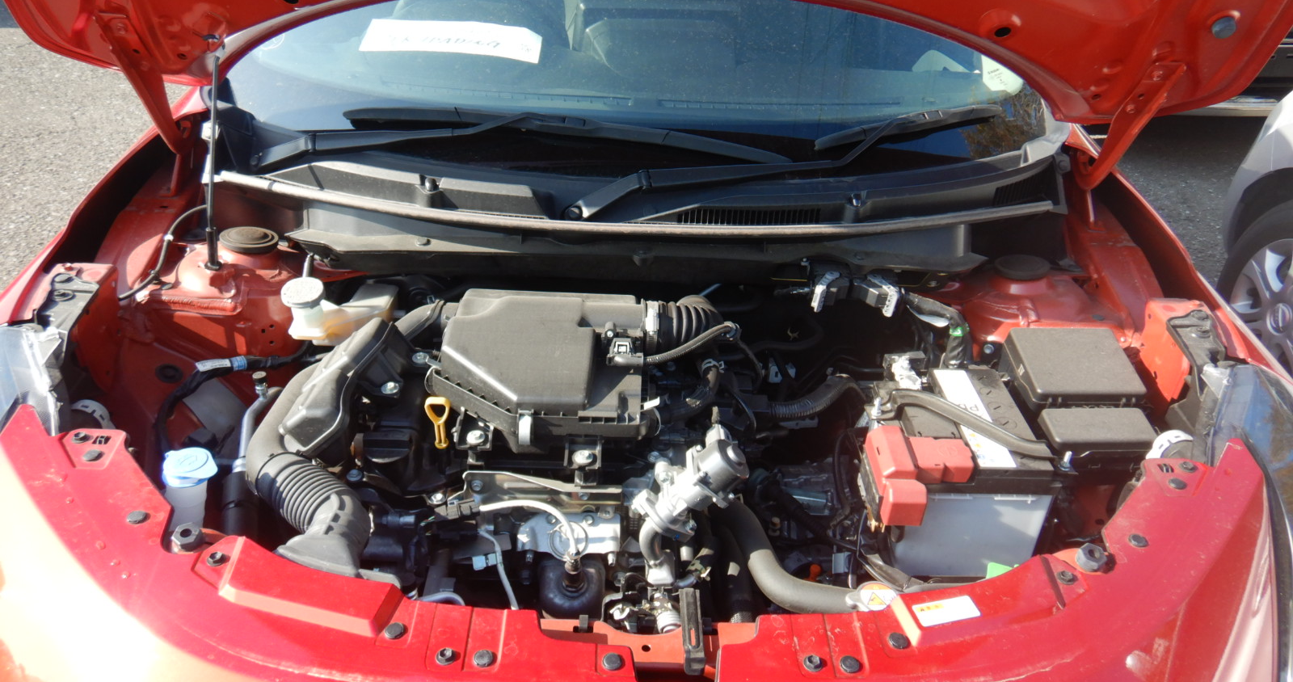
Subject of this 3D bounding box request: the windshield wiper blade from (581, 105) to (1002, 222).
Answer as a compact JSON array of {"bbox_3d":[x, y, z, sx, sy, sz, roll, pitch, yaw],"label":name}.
[{"bbox_3d":[0.240,-0.283,1.378,0.749,0.051,0.065,-16,66,-14],"label":"windshield wiper blade"}]

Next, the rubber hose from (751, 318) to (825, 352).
[{"bbox_3d":[0.201,-0.008,1.280,0.105,0.035,0.060,2,34,-2],"label":"rubber hose"}]

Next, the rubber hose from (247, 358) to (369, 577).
[{"bbox_3d":[-0.393,0.163,1.063,0.190,0.125,0.290,2,33,-2],"label":"rubber hose"}]

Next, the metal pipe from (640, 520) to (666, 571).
[{"bbox_3d":[0.006,0.235,1.030,0.031,0.052,0.042,2,33,-2],"label":"metal pipe"}]

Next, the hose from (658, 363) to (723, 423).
[{"bbox_3d":[0.053,0.066,1.100,0.075,0.050,0.065,2,34,-2],"label":"hose"}]

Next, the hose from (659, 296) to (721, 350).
[{"bbox_3d":[0.058,-0.023,1.175,0.087,0.072,0.090,2,33,-2],"label":"hose"}]

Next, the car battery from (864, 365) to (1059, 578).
[{"bbox_3d":[0.402,0.170,1.199,0.180,0.195,0.212,2,33,-2],"label":"car battery"}]

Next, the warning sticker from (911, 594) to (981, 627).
[{"bbox_3d":[0.283,0.255,0.846,0.058,0.002,0.027,-5,35,-12],"label":"warning sticker"}]

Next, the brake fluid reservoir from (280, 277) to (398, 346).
[{"bbox_3d":[-0.415,-0.053,1.230,0.138,0.090,0.120,2,34,-2],"label":"brake fluid reservoir"}]

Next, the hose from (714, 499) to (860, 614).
[{"bbox_3d":[0.163,0.250,1.045,0.168,0.088,0.125,2,33,-2],"label":"hose"}]

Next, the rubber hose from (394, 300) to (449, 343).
[{"bbox_3d":[-0.293,-0.026,1.165,0.038,0.040,0.085,26,40,30],"label":"rubber hose"}]

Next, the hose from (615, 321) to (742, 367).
[{"bbox_3d":[0.035,0.006,1.130,0.160,0.038,0.052,2,33,-2],"label":"hose"}]

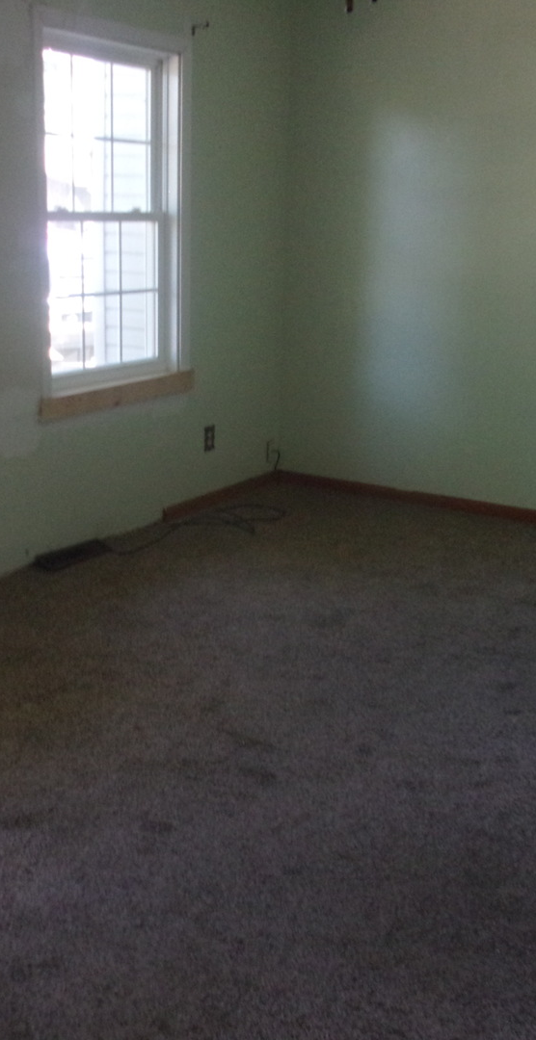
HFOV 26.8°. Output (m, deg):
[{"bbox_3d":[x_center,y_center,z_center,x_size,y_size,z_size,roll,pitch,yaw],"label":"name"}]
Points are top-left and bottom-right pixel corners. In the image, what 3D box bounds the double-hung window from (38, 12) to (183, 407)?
[{"bbox_3d":[-0.643,-1.283,4.782,0.090,1.490,0.880,10,18,29],"label":"double-hung window"}]

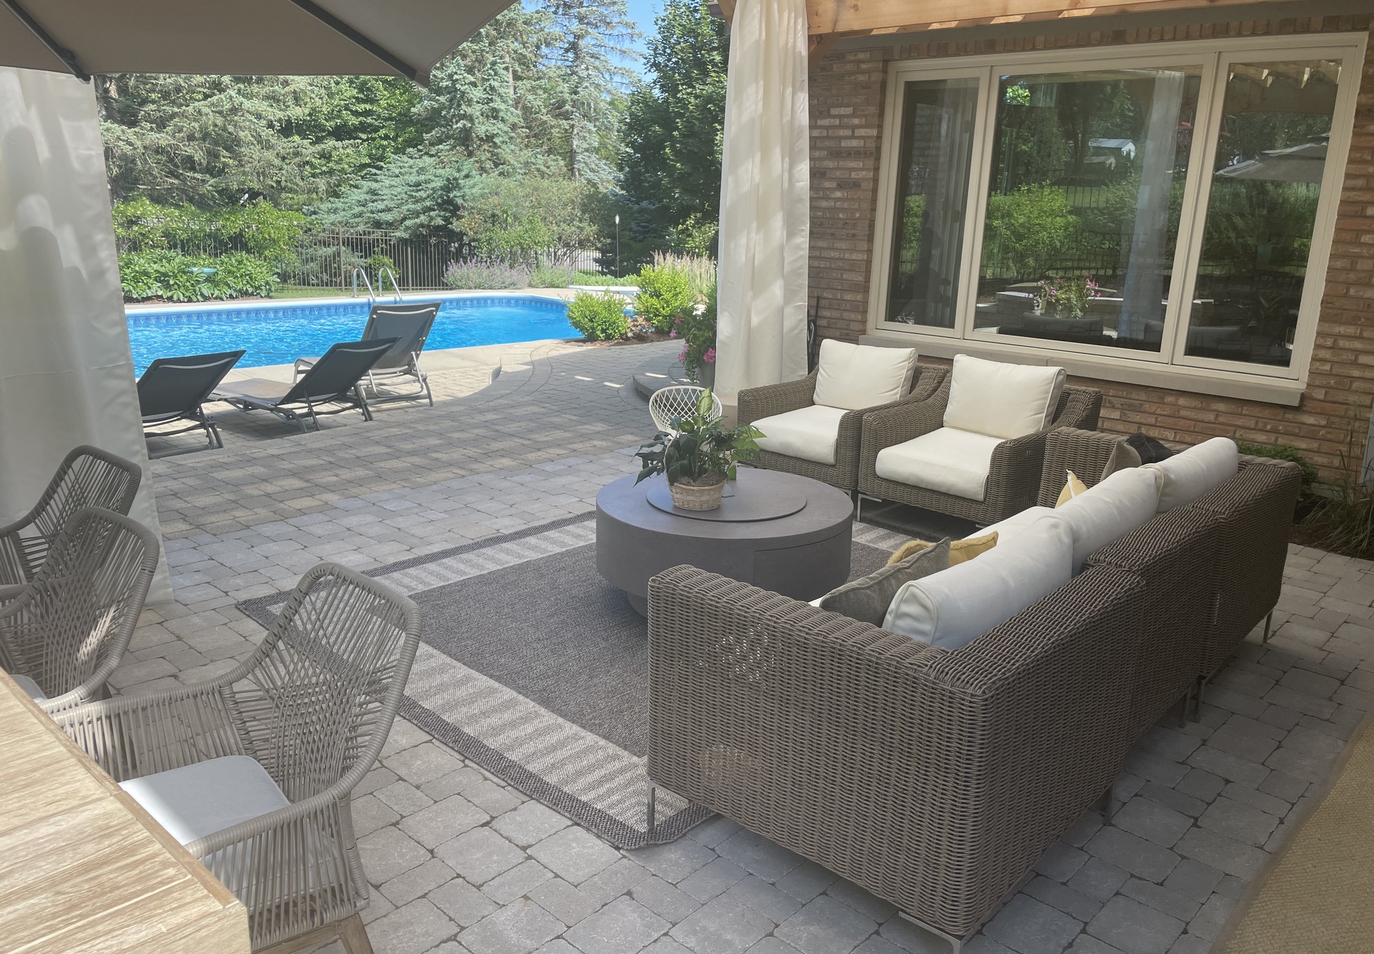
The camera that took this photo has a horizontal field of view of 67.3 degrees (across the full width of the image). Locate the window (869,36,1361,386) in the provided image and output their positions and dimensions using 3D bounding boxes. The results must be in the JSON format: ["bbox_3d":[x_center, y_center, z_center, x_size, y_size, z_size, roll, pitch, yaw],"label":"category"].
[{"bbox_3d":[2.393,-1.652,6.379,2.819,1.842,0.140,15,20,40],"label":"window"}]

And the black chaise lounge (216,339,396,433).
[{"bbox_3d":[-2.732,-0.652,7.129,1.710,0.780,0.600,11,18,32],"label":"black chaise lounge"}]

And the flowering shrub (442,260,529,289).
[{"bbox_3d":[-3.873,-3.990,20.168,1.660,0.580,0.950,-2,16,-12],"label":"flowering shrub"}]

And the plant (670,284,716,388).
[{"bbox_3d":[0.122,-1.115,8.090,0.520,0.800,0.520,2,15,0],"label":"plant"}]

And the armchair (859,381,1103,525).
[{"bbox_3d":[1.473,-0.107,5.214,0.790,0.720,0.860,16,21,42],"label":"armchair"}]

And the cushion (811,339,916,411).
[{"bbox_3d":[1.004,-0.533,5.775,0.585,0.410,0.165,14,4,39],"label":"cushion"}]

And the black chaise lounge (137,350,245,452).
[{"bbox_3d":[-3.696,-0.501,6.837,1.870,0.828,0.596,12,18,33],"label":"black chaise lounge"}]

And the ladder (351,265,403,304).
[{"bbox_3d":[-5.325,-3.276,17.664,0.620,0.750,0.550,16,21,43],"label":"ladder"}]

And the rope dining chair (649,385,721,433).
[{"bbox_3d":[-0.017,-0.132,5.223,0.390,0.604,0.400,2,15,0],"label":"rope dining chair"}]

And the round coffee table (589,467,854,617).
[{"bbox_3d":[0.140,0.286,4.211,1.038,0.410,1.038,2,15,0],"label":"round coffee table"}]

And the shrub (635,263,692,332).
[{"bbox_3d":[-0.288,-2.229,12.868,0.760,0.880,0.760,2,15,0],"label":"shrub"}]

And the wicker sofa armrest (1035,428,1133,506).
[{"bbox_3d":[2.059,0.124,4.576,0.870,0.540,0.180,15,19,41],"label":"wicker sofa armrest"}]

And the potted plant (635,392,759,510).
[{"bbox_3d":[0.050,-0.110,3.803,0.460,0.440,0.440,2,15,0],"label":"potted plant"}]

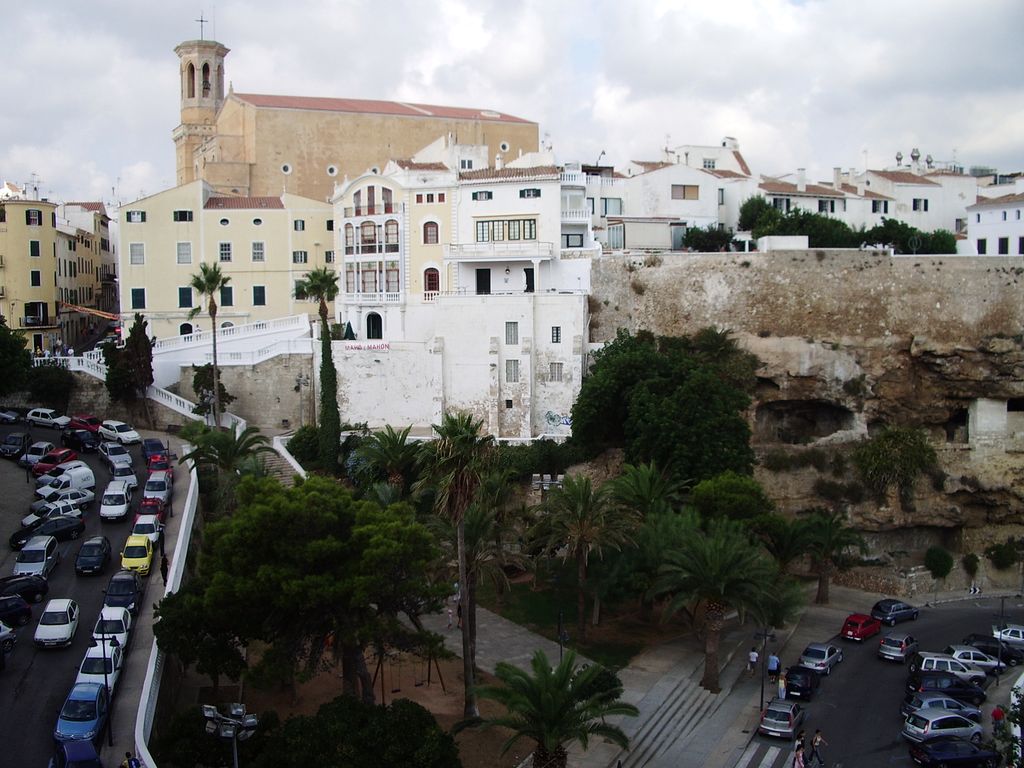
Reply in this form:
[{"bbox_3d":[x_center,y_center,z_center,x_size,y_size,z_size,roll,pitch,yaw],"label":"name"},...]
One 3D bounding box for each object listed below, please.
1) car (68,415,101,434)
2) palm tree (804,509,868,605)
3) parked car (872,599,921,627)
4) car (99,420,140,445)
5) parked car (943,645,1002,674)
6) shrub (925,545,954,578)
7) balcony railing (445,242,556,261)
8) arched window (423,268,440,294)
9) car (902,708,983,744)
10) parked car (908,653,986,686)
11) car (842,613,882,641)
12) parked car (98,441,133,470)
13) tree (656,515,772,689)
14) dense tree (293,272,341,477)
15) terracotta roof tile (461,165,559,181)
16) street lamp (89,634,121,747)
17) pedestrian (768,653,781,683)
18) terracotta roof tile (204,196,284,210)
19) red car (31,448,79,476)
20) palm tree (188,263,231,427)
[{"bbox_3d":[-40.470,3.740,97.370,3.950,1.400,1.670,6,8,21],"label":"car"},{"bbox_3d":[23.415,12.550,75.670,4.600,7.300,4.600,-1,5,0],"label":"palm tree"},{"bbox_3d":[28.054,16.656,75.698,3.850,1.440,1.650,-1,4,-35],"label":"parked car"},{"bbox_3d":[-34.130,4.201,89.812,4.100,1.430,1.700,8,11,36],"label":"car"},{"bbox_3d":[30.031,17.975,67.280,3.800,1.420,1.640,1,4,0],"label":"parked car"},{"bbox_3d":[35.364,14.858,85.574,2.400,2.650,2.300,-1,5,-5],"label":"shrub"},{"bbox_3d":[-1.121,-11.924,92.827,10.600,1.400,1.600,1,5,21],"label":"balcony railing"},{"bbox_3d":[-7.503,-9.600,96.500,1.600,2.400,0.300,1,6,20],"label":"arched window"},{"bbox_3d":[23.220,18.390,55.530,4.200,1.540,1.760,0,4,-22],"label":"car"},{"bbox_3d":[26.934,17.648,64.042,4.350,1.740,1.780,1,4,-4],"label":"parked car"},{"bbox_3d":[24.088,16.607,71.192,1.560,1.420,3.600,4,7,43],"label":"car"},{"bbox_3d":[-34.160,6.080,89.230,1.700,1.430,4.150,-2,9,-34],"label":"parked car"},{"bbox_3d":[11.368,12.584,58.267,6.900,9.600,6.900,-1,5,0],"label":"tree"},{"bbox_3d":[-16.290,-1.256,89.193,4.000,17.600,4.000,-1,5,0],"label":"dense tree"},{"bbox_3d":[-0.230,-19.770,97.000,9.600,1.500,3.400,2,5,24],"label":"terracotta roof tile"},{"bbox_3d":[-16.762,12.470,42.767,1.300,5.150,0.420,-2,5,-12],"label":"street lamp"},{"bbox_3d":[15.248,16.501,60.105,0.550,1.760,0.420,2,5,25],"label":"pedestrian"},{"bbox_3d":[-28.530,-19.230,110.000,8.400,1.500,3.200,-1,5,0],"label":"terracotta roof tile"},{"bbox_3d":[-35.682,6.064,80.694,1.680,1.430,3.900,4,9,18],"label":"red car"},{"bbox_3d":[-29.120,-3.570,100.020,4.000,16.240,4.000,-1,5,0],"label":"palm tree"}]

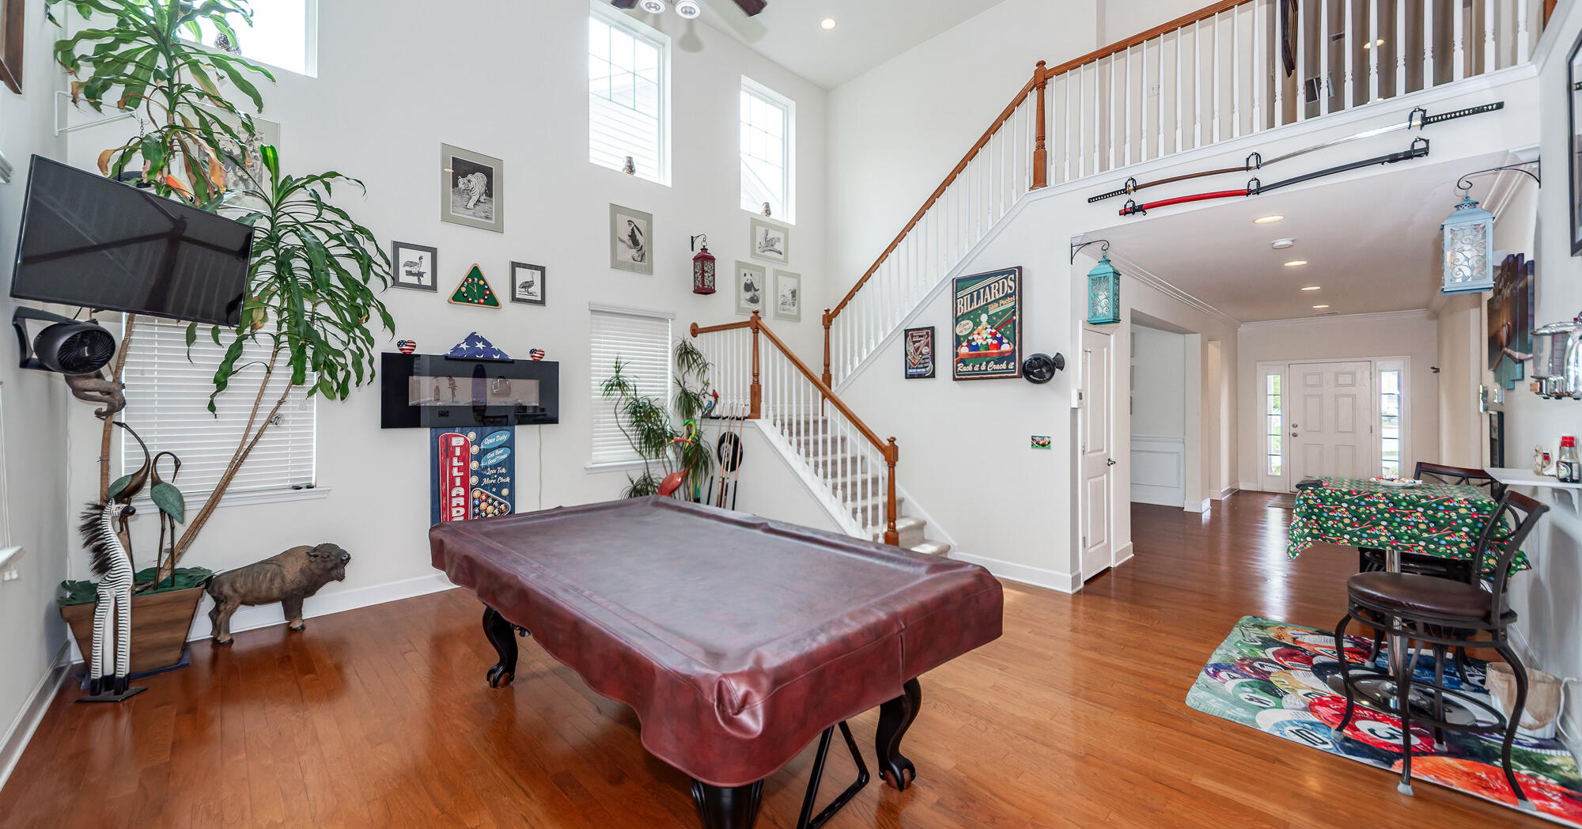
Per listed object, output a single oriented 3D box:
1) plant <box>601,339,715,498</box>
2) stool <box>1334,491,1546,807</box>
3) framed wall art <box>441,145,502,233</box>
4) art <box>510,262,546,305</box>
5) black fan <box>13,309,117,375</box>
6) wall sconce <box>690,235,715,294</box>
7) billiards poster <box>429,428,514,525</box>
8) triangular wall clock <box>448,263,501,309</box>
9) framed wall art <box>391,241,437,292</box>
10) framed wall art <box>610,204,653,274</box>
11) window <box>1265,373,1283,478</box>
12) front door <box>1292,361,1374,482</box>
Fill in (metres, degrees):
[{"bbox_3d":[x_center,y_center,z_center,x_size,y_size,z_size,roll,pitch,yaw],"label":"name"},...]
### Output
[{"bbox_3d":[-1.214,0.323,4.898,0.950,2.075,0.750,-1,1,-44],"label":"plant"},{"bbox_3d":[2.443,0.828,2.022,0.500,1.081,0.510,-1,1,-44],"label":"stool"},{"bbox_3d":[-2.545,-1.806,4.235,0.445,0.610,0.025,-1,1,-44],"label":"framed wall art"},{"bbox_3d":[-2.247,-1.116,4.524,0.289,0.348,0.025,-1,1,-44],"label":"art"},{"bbox_3d":[-3.286,-0.331,2.391,0.225,0.270,0.225,0,1,-4],"label":"black fan"},{"bbox_3d":[-0.951,-1.583,5.562,0.170,0.660,0.310,-1,1,-44],"label":"wall sconce"},{"bbox_3d":[-2.540,0.549,4.253,0.612,0.900,0.025,-1,1,-44],"label":"billiards poster"},{"bbox_3d":[-2.529,-1.046,4.241,0.377,0.337,0.045,-1,1,-44],"label":"triangular wall clock"},{"bbox_3d":[-2.825,-1.111,3.971,0.290,0.345,0.025,-1,1,-44],"label":"framed wall art"},{"bbox_3d":[-1.552,-1.711,5.184,0.457,0.628,0.025,-1,1,-44],"label":"framed wall art"},{"bbox_3d":[7.855,0.174,8.575,0.050,1.664,0.206,-1,1,-44],"label":"window"},{"bbox_3d":[8.290,0.225,8.120,0.050,2.046,0.910,-1,1,-44],"label":"front door"}]

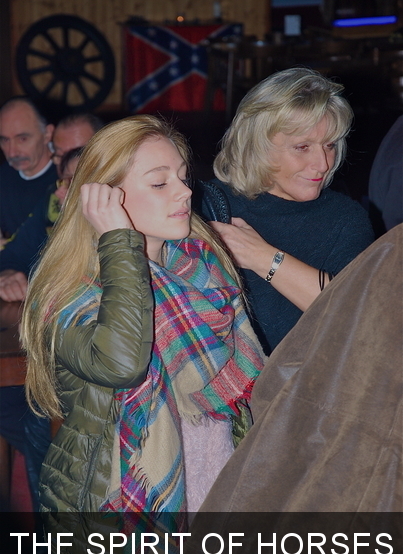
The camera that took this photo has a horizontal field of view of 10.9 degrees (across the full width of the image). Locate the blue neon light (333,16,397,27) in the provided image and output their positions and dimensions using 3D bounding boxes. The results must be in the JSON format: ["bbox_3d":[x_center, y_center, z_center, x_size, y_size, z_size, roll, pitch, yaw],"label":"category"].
[{"bbox_3d":[1.404,-2.192,18.200,0.610,0.055,0.055,-9,13,-32],"label":"blue neon light"}]

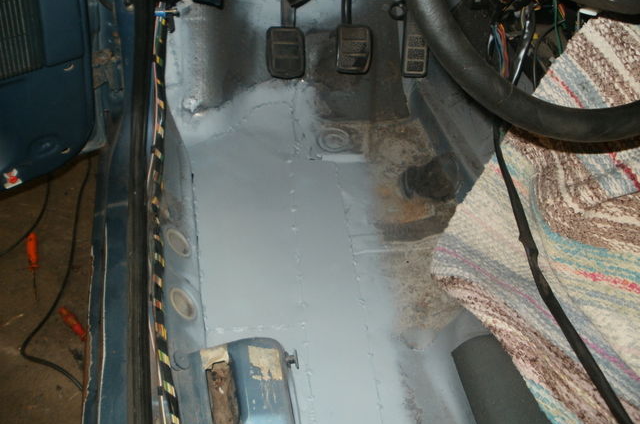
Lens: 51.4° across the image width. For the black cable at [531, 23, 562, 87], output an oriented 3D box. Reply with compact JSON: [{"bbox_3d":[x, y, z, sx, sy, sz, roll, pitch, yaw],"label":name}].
[{"bbox_3d":[0.306,-0.212,0.900,0.042,0.085,0.020,-1,28,17],"label":"black cable"}]

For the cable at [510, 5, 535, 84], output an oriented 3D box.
[{"bbox_3d":[0.268,-0.219,0.870,0.022,0.104,0.020,12,28,14],"label":"cable"}]

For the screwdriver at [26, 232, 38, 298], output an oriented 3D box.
[{"bbox_3d":[-0.581,0.105,1.346,0.024,0.024,0.154,-14,63,-7],"label":"screwdriver"}]

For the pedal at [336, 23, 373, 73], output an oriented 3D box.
[{"bbox_3d":[0.060,-0.283,1.160,0.061,0.084,0.025,0,19,0],"label":"pedal"}]

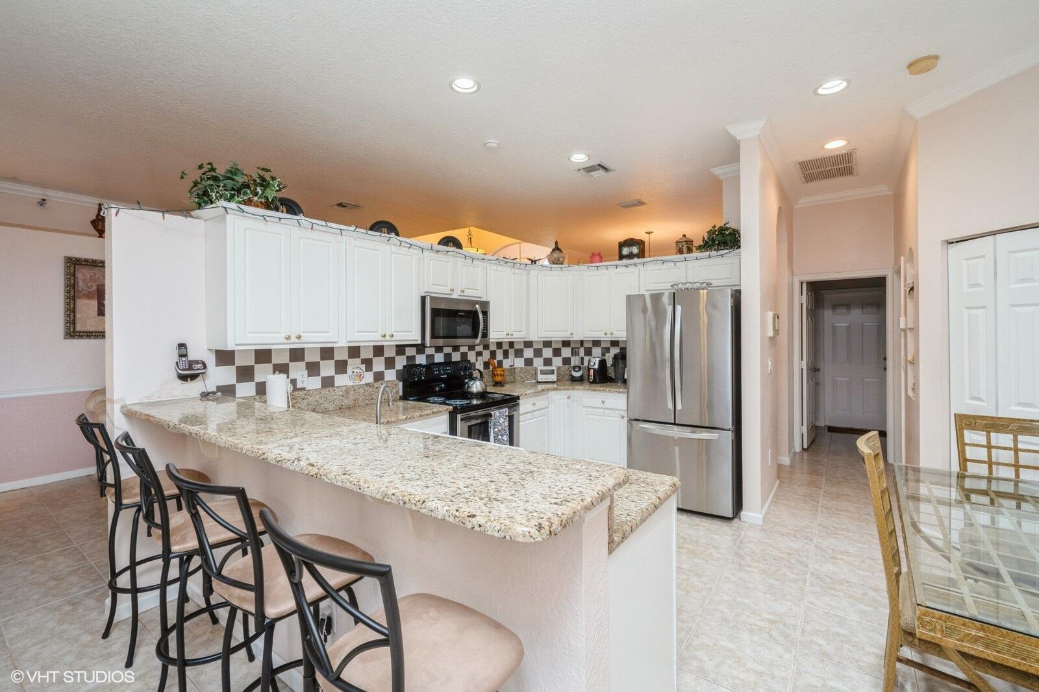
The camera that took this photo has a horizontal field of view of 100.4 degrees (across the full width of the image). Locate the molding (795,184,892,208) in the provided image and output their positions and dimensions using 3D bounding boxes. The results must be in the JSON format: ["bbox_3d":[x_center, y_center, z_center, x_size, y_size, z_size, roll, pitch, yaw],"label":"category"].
[{"bbox_3d":[3.631,-1.681,4.885,0.870,0.085,0.085,1,2,38],"label":"molding"}]

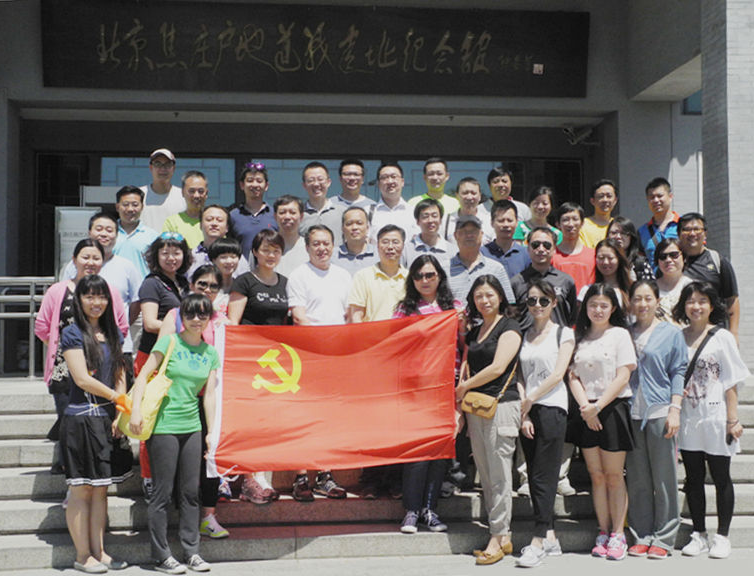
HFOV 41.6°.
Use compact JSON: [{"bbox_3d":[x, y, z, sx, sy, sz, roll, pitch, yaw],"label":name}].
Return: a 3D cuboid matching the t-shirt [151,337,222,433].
[{"bbox_3d":[-1.093,0.551,5.670,0.410,0.580,0.250,0,-2,-16],"label":"t-shirt"}]

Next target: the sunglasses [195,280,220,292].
[{"bbox_3d":[-1.024,-0.009,6.020,0.142,0.050,0.130,10,-2,-14],"label":"sunglasses"}]

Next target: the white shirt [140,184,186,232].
[{"bbox_3d":[-1.638,-0.456,7.620,0.460,0.660,0.250,0,-2,-7],"label":"white shirt"}]

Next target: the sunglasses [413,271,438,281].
[{"bbox_3d":[0.293,-0.070,6.000,0.150,0.054,0.135,0,-1,1],"label":"sunglasses"}]

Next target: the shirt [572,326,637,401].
[{"bbox_3d":[1.348,0.445,5.900,0.390,0.460,0.250,0,-1,13],"label":"shirt"}]

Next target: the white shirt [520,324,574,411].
[{"bbox_3d":[1.006,0.472,5.860,0.360,0.530,0.230,-1,-1,25],"label":"white shirt"}]

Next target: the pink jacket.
[{"bbox_3d":[-1.823,0.275,6.130,0.560,0.660,0.300,0,-1,-12],"label":"pink jacket"}]

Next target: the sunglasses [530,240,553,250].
[{"bbox_3d":[1.064,-0.273,6.420,0.143,0.052,0.135,0,-1,7],"label":"sunglasses"}]

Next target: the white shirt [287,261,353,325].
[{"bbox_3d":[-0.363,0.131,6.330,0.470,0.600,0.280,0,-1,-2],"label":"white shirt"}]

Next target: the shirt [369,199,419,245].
[{"bbox_3d":[0.121,-0.371,7.750,0.480,0.690,0.260,0,-2,-1],"label":"shirt"}]

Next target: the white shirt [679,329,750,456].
[{"bbox_3d":[1.981,0.621,5.900,0.470,0.750,0.280,-1,-2,22],"label":"white shirt"}]

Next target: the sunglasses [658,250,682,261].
[{"bbox_3d":[1.944,-0.212,6.570,0.145,0.048,0.130,-11,-2,24],"label":"sunglasses"}]

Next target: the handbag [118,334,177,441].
[{"bbox_3d":[-1.298,0.563,5.620,0.310,0.600,0.150,7,-2,30],"label":"handbag"}]

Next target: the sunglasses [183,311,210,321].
[{"bbox_3d":[-1.019,0.158,5.620,0.143,0.052,0.135,0,-1,-9],"label":"sunglasses"}]

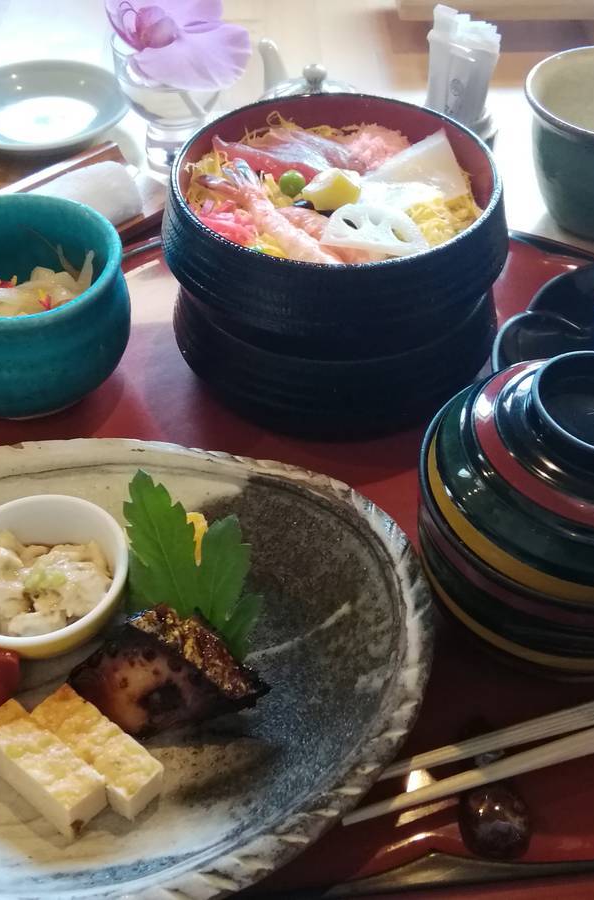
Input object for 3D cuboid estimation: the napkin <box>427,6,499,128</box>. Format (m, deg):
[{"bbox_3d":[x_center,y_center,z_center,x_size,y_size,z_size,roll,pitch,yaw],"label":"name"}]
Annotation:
[{"bbox_3d":[0.096,-0.221,0.534,0.042,0.076,0.031,24,52,20],"label":"napkin"}]

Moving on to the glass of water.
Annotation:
[{"bbox_3d":[-0.074,-0.204,0.532,0.061,0.069,0.061,0,48,0],"label":"glass of water"}]

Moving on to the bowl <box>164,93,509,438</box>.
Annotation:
[{"bbox_3d":[0.016,-0.082,0.393,0.144,0.089,0.144,0,48,0],"label":"bowl"}]

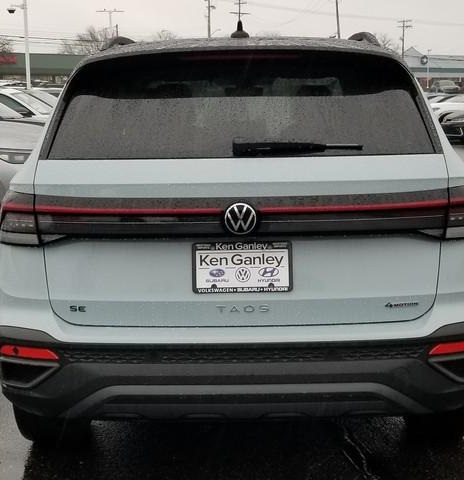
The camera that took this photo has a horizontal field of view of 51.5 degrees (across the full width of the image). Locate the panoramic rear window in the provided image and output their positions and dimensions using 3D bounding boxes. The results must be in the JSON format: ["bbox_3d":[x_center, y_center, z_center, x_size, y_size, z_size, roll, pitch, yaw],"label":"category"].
[{"bbox_3d":[0.033,-0.471,1.660,1.270,0.390,0.100,-1,-21,0],"label":"panoramic rear window"}]

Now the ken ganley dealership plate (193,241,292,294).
[{"bbox_3d":[0.034,0.087,1.500,0.312,0.160,0.020,-1,-2,0],"label":"ken ganley dealership plate"}]

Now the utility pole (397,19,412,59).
[{"bbox_3d":[27.600,-29.874,77.000,2.400,11.200,0.400,0,9,6],"label":"utility pole"}]

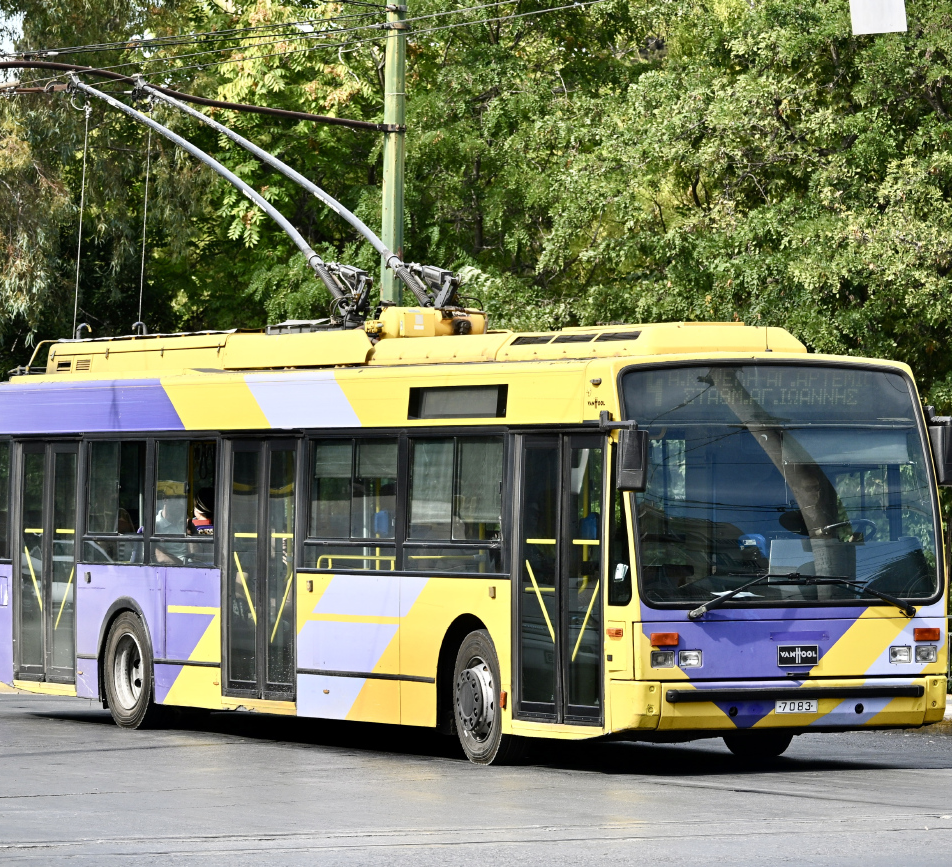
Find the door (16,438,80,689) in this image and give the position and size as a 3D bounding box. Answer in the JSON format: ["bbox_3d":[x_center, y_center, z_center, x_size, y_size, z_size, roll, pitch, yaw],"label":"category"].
[{"bbox_3d":[-3.515,1.056,40.355,0.080,1.960,1.175,1,-1,-31],"label":"door"}]

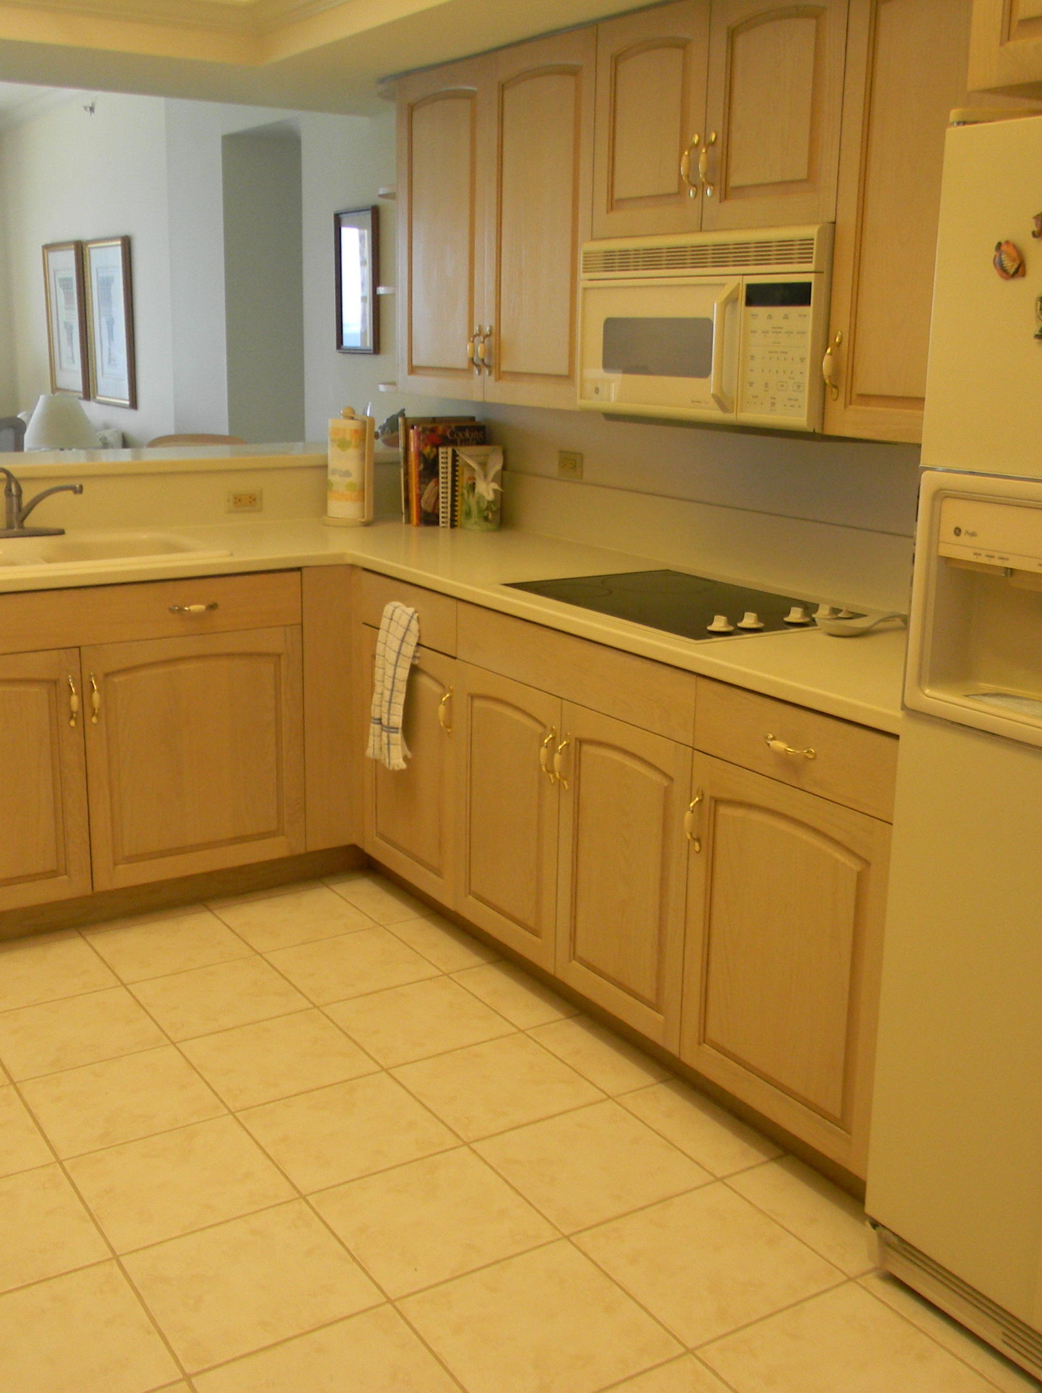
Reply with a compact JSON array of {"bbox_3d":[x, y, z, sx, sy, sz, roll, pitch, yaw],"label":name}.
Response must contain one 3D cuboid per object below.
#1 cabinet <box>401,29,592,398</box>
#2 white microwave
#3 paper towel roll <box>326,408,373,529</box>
[{"bbox_3d":[0.050,-1.175,3.827,0.326,0.820,0.942,-8,17,-31],"label":"cabinet"},{"bbox_3d":[0.477,-0.773,3.161,0.386,0.381,0.767,-8,17,-31],"label":"white microwave"},{"bbox_3d":[-0.508,-0.670,4.402,0.146,0.325,0.146,1,14,0],"label":"paper towel roll"}]

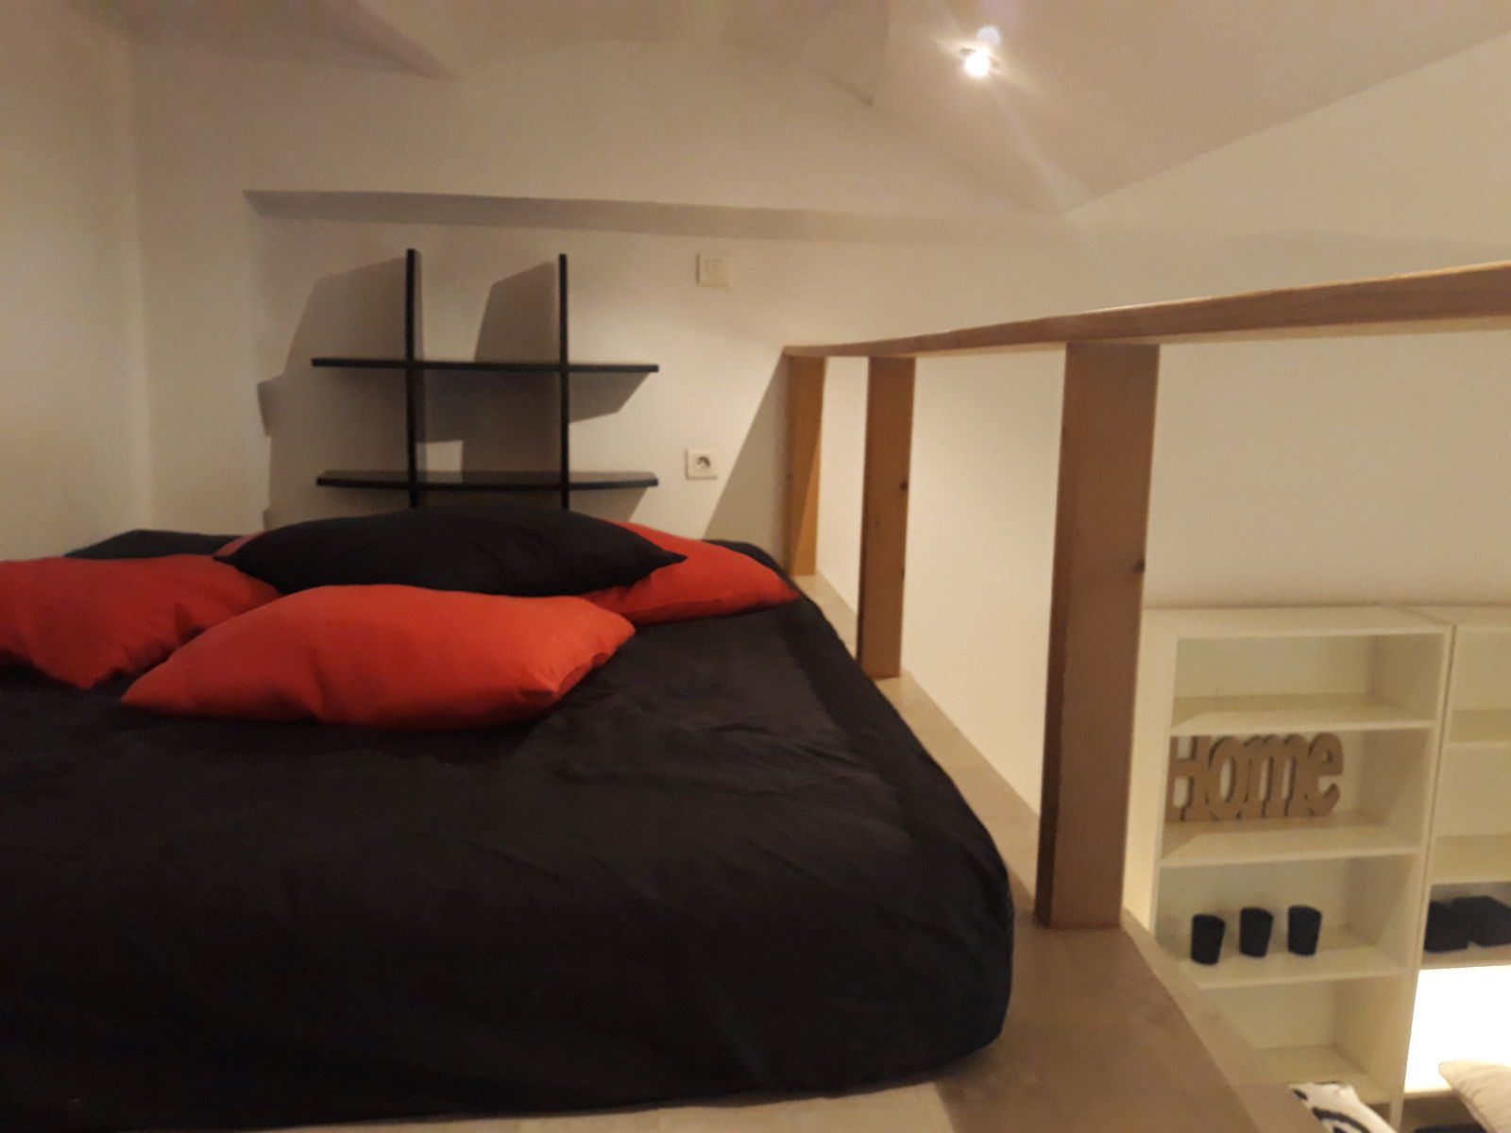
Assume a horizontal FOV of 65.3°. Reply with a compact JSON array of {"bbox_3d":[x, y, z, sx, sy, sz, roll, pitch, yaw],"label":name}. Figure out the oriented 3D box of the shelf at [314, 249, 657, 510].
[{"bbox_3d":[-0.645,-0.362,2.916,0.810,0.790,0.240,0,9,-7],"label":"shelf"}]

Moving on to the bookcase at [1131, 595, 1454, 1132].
[{"bbox_3d":[1.427,1.136,3.390,0.800,2.020,0.280,0,9,-8],"label":"bookcase"}]

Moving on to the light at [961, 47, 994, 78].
[{"bbox_3d":[0.397,-0.898,2.102,0.070,0.025,0.070,-15,-1,-3],"label":"light"}]

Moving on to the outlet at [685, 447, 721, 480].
[{"bbox_3d":[-0.138,-0.269,3.090,0.082,0.082,0.015,0,9,-7],"label":"outlet"}]

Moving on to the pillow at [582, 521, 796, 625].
[{"bbox_3d":[-0.258,-0.018,2.089,0.540,0.150,0.480,-3,10,-20],"label":"pillow"}]

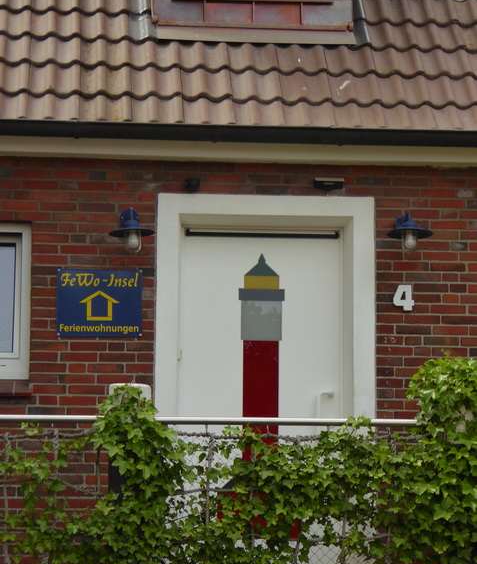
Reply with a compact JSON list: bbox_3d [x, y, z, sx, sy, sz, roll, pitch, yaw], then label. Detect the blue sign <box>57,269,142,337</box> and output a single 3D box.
[{"bbox_3d":[-0.808,0.125,11.377,0.495,0.395,0.020,1,-8,-7],"label":"blue sign"}]

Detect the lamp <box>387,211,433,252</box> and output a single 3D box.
[{"bbox_3d":[1.012,-0.292,11.537,0.265,0.270,0.310,1,-8,-7],"label":"lamp"}]

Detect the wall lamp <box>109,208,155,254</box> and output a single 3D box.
[{"bbox_3d":[-0.618,-0.304,11.322,0.265,0.270,0.310,1,-8,-7],"label":"wall lamp"}]

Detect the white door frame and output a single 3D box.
[{"bbox_3d":[0.155,0.632,11.528,1.300,2.300,0.200,1,-8,-7],"label":"white door frame"}]

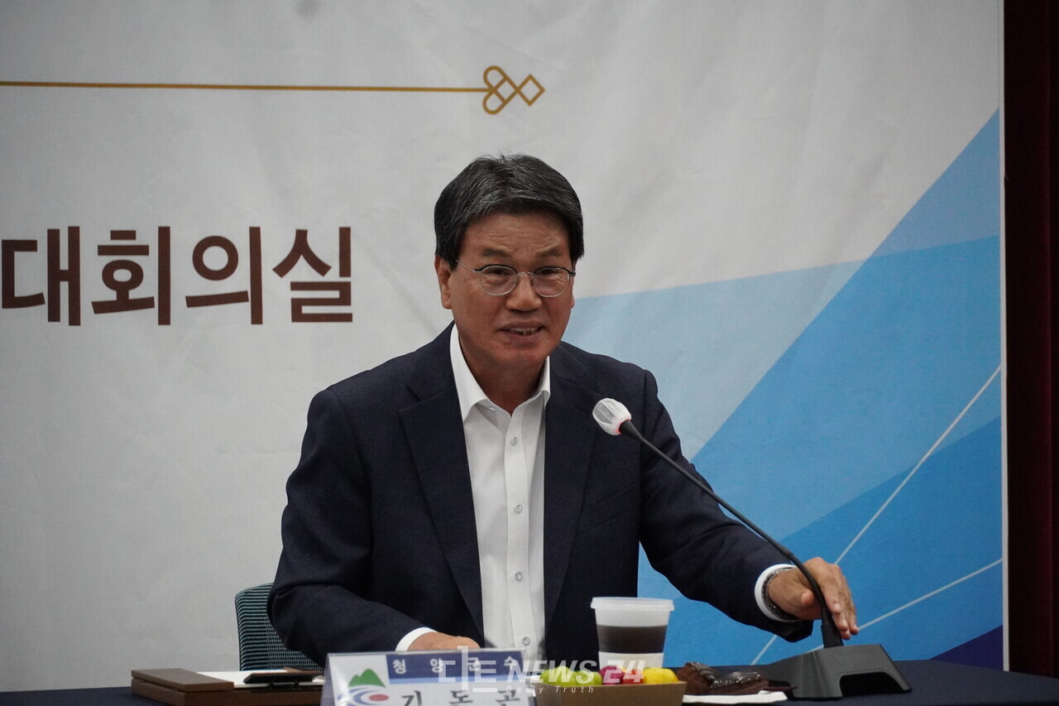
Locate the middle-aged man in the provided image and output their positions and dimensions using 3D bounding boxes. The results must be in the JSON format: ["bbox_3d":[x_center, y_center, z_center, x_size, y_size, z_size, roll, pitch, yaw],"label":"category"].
[{"bbox_3d":[0.035,0.418,7.020,0.650,1.310,0.740,0,1,-22],"label":"middle-aged man"}]

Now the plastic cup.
[{"bbox_3d":[0.117,0.331,6.720,0.094,0.109,0.094,0,1,0],"label":"plastic cup"}]

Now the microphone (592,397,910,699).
[{"bbox_3d":[0.231,0.215,6.750,0.390,0.320,0.140,1,1,38],"label":"microphone"}]

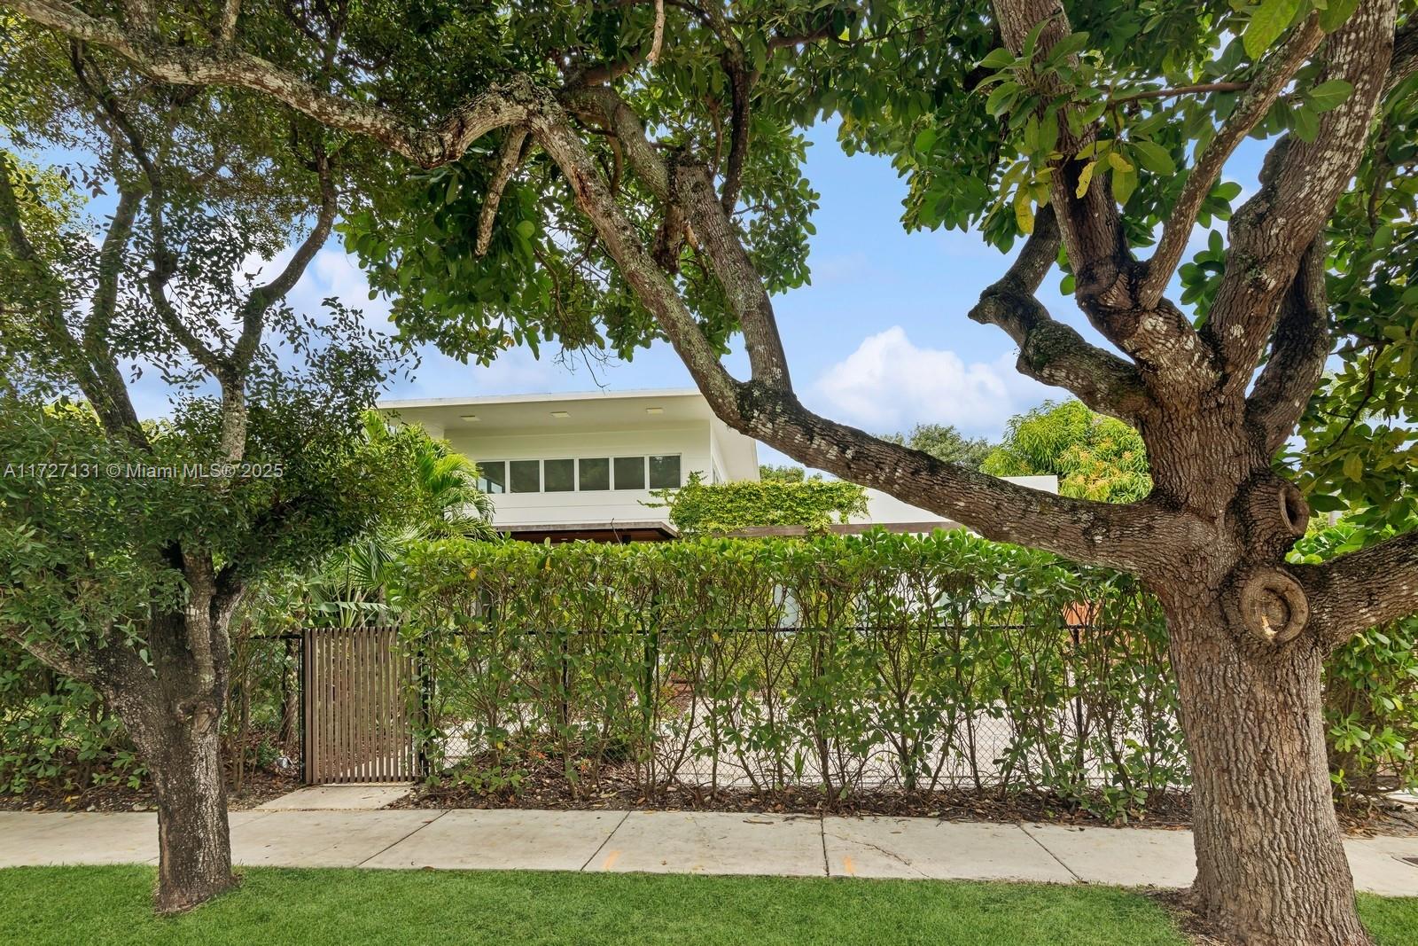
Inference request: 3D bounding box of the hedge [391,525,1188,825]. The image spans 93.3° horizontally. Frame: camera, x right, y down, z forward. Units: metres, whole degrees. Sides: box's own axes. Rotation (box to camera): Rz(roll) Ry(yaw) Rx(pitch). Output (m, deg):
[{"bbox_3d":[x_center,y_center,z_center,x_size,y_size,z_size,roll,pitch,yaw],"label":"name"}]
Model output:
[{"bbox_3d":[0.480,1.530,5.400,6.300,2.050,0.850,-2,-4,6],"label":"hedge"}]

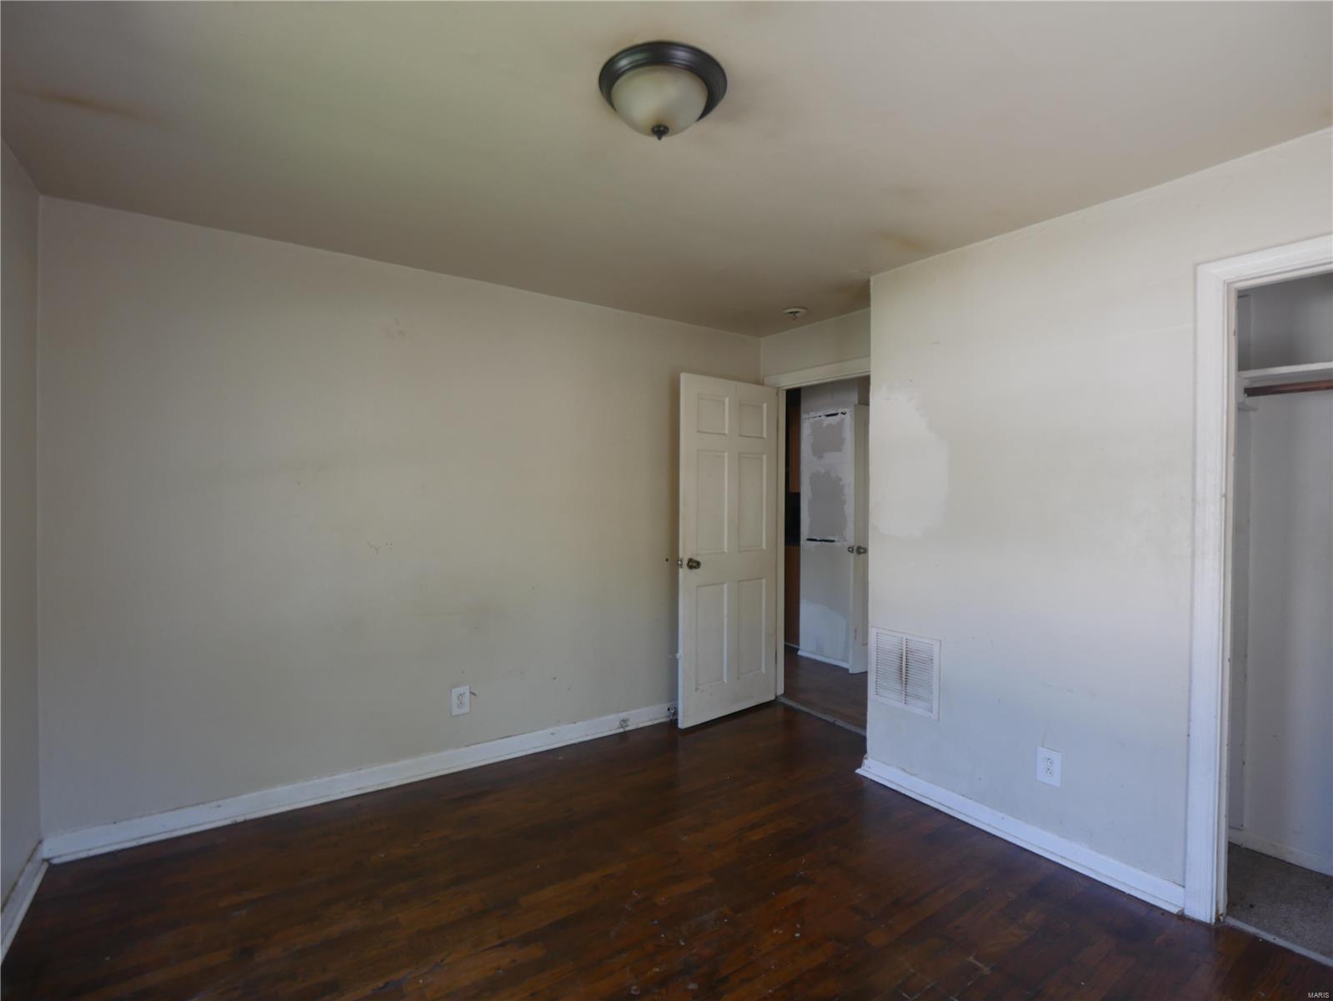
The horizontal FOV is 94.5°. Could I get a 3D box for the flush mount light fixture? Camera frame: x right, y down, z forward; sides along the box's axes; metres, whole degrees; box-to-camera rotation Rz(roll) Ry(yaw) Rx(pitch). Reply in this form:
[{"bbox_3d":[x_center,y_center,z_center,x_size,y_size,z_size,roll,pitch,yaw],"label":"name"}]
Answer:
[{"bbox_3d":[-0.009,-1.001,1.597,0.331,0.136,0.331,1,1,0],"label":"flush mount light fixture"}]

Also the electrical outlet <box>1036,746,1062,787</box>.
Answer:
[{"bbox_3d":[1.449,1.008,2.334,0.012,0.133,0.086,0,1,-36],"label":"electrical outlet"}]

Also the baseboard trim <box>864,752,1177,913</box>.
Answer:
[{"bbox_3d":[1.310,1.289,2.505,0.037,0.091,1.261,0,1,-36],"label":"baseboard trim"}]

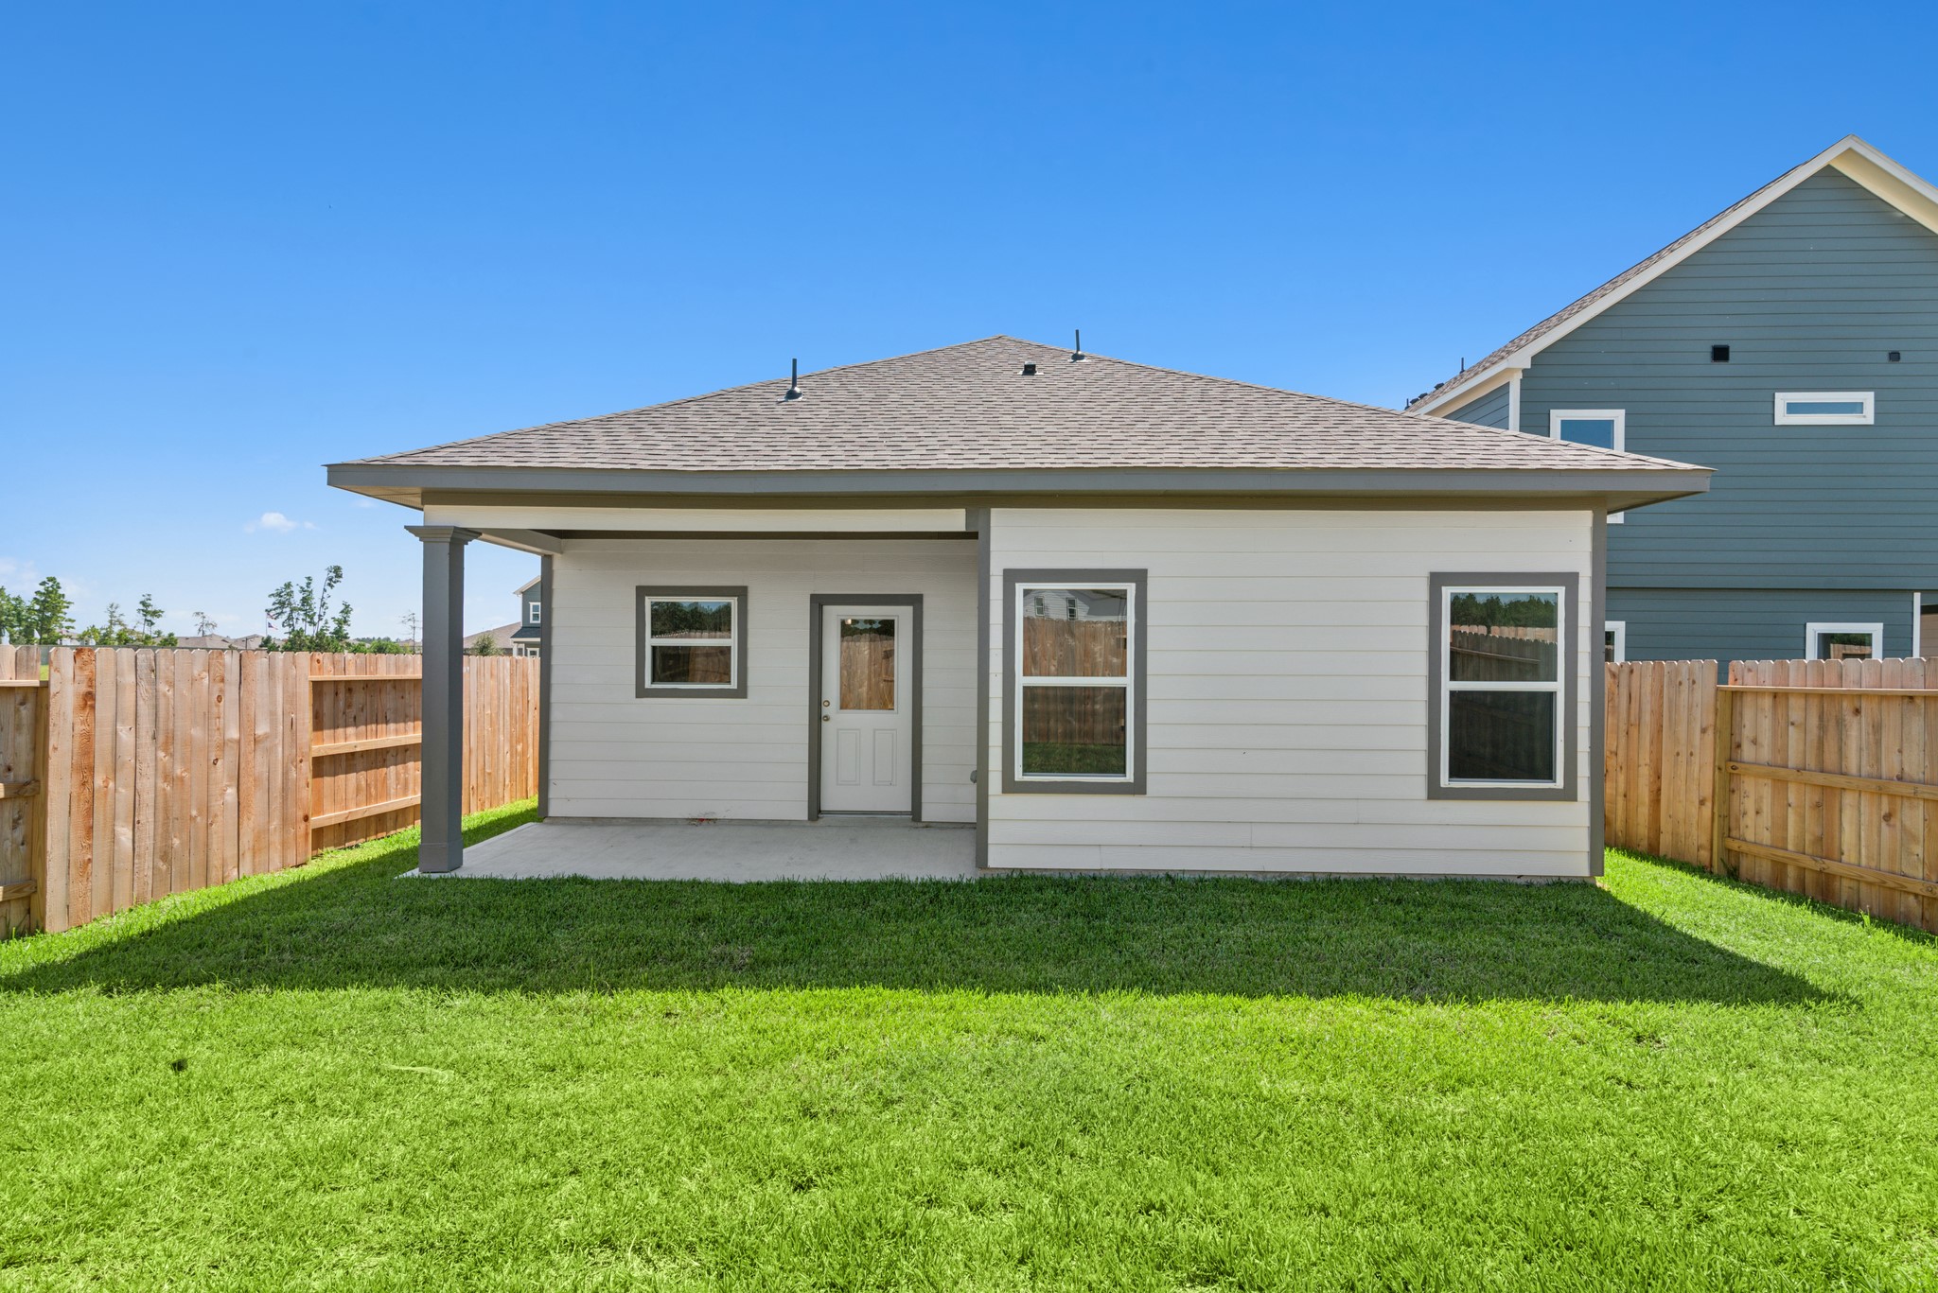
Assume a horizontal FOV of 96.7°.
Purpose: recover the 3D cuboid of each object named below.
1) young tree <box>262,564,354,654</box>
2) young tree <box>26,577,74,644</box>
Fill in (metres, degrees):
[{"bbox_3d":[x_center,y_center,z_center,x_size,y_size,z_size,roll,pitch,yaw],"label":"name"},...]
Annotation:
[{"bbox_3d":[-32.100,-0.760,42.100,3.600,6.300,3.300,1,-1,-37],"label":"young tree"},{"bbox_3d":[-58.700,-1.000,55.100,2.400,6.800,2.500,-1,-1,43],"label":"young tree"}]

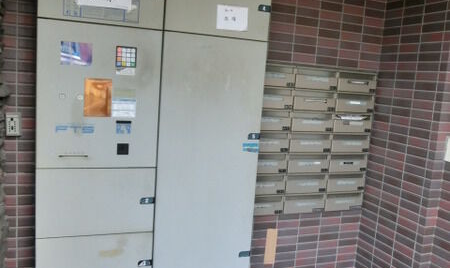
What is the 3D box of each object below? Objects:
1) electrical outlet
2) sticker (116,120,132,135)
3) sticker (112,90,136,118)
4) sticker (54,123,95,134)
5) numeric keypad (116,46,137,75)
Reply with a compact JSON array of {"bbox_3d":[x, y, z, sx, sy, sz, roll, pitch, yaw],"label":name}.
[{"bbox_3d":[-0.932,-0.044,1.834,0.059,0.106,0.025,1,8,-21],"label":"electrical outlet"},{"bbox_3d":[-0.441,-0.029,1.798,0.065,0.059,0.005,1,8,-21],"label":"sticker"},{"bbox_3d":[-0.434,-0.133,1.784,0.103,0.125,0.005,1,8,-21],"label":"sticker"},{"bbox_3d":[-0.624,-0.020,1.729,0.152,0.036,0.005,1,8,-21],"label":"sticker"},{"bbox_3d":[-0.419,-0.310,1.760,0.089,0.121,0.005,1,8,-21],"label":"numeric keypad"}]

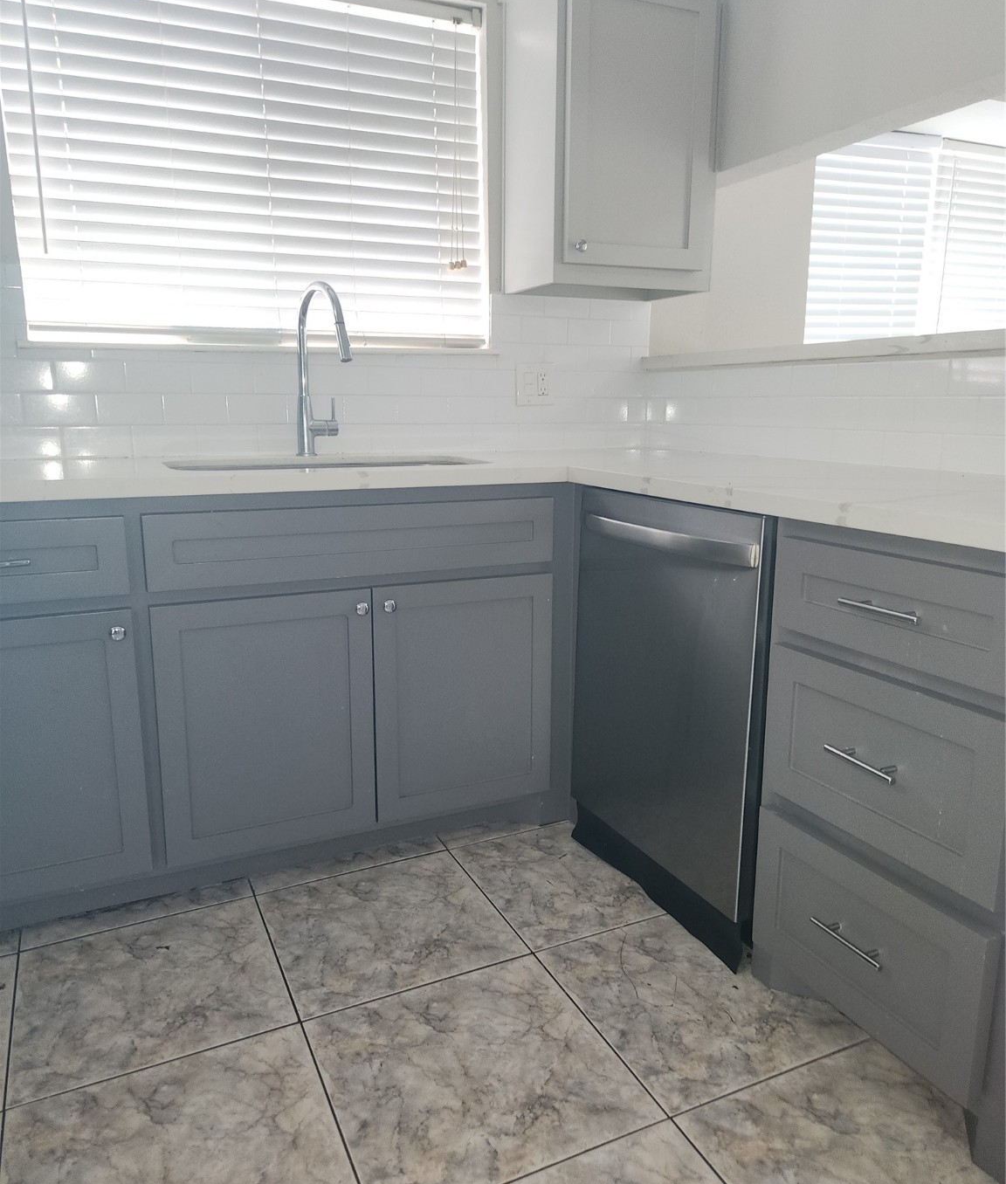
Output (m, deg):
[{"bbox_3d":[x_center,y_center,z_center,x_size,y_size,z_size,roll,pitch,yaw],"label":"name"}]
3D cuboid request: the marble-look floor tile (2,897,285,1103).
[{"bbox_3d":[-0.656,0.739,1.664,0.452,0.015,0.452,-6,13,-24],"label":"marble-look floor tile"}]

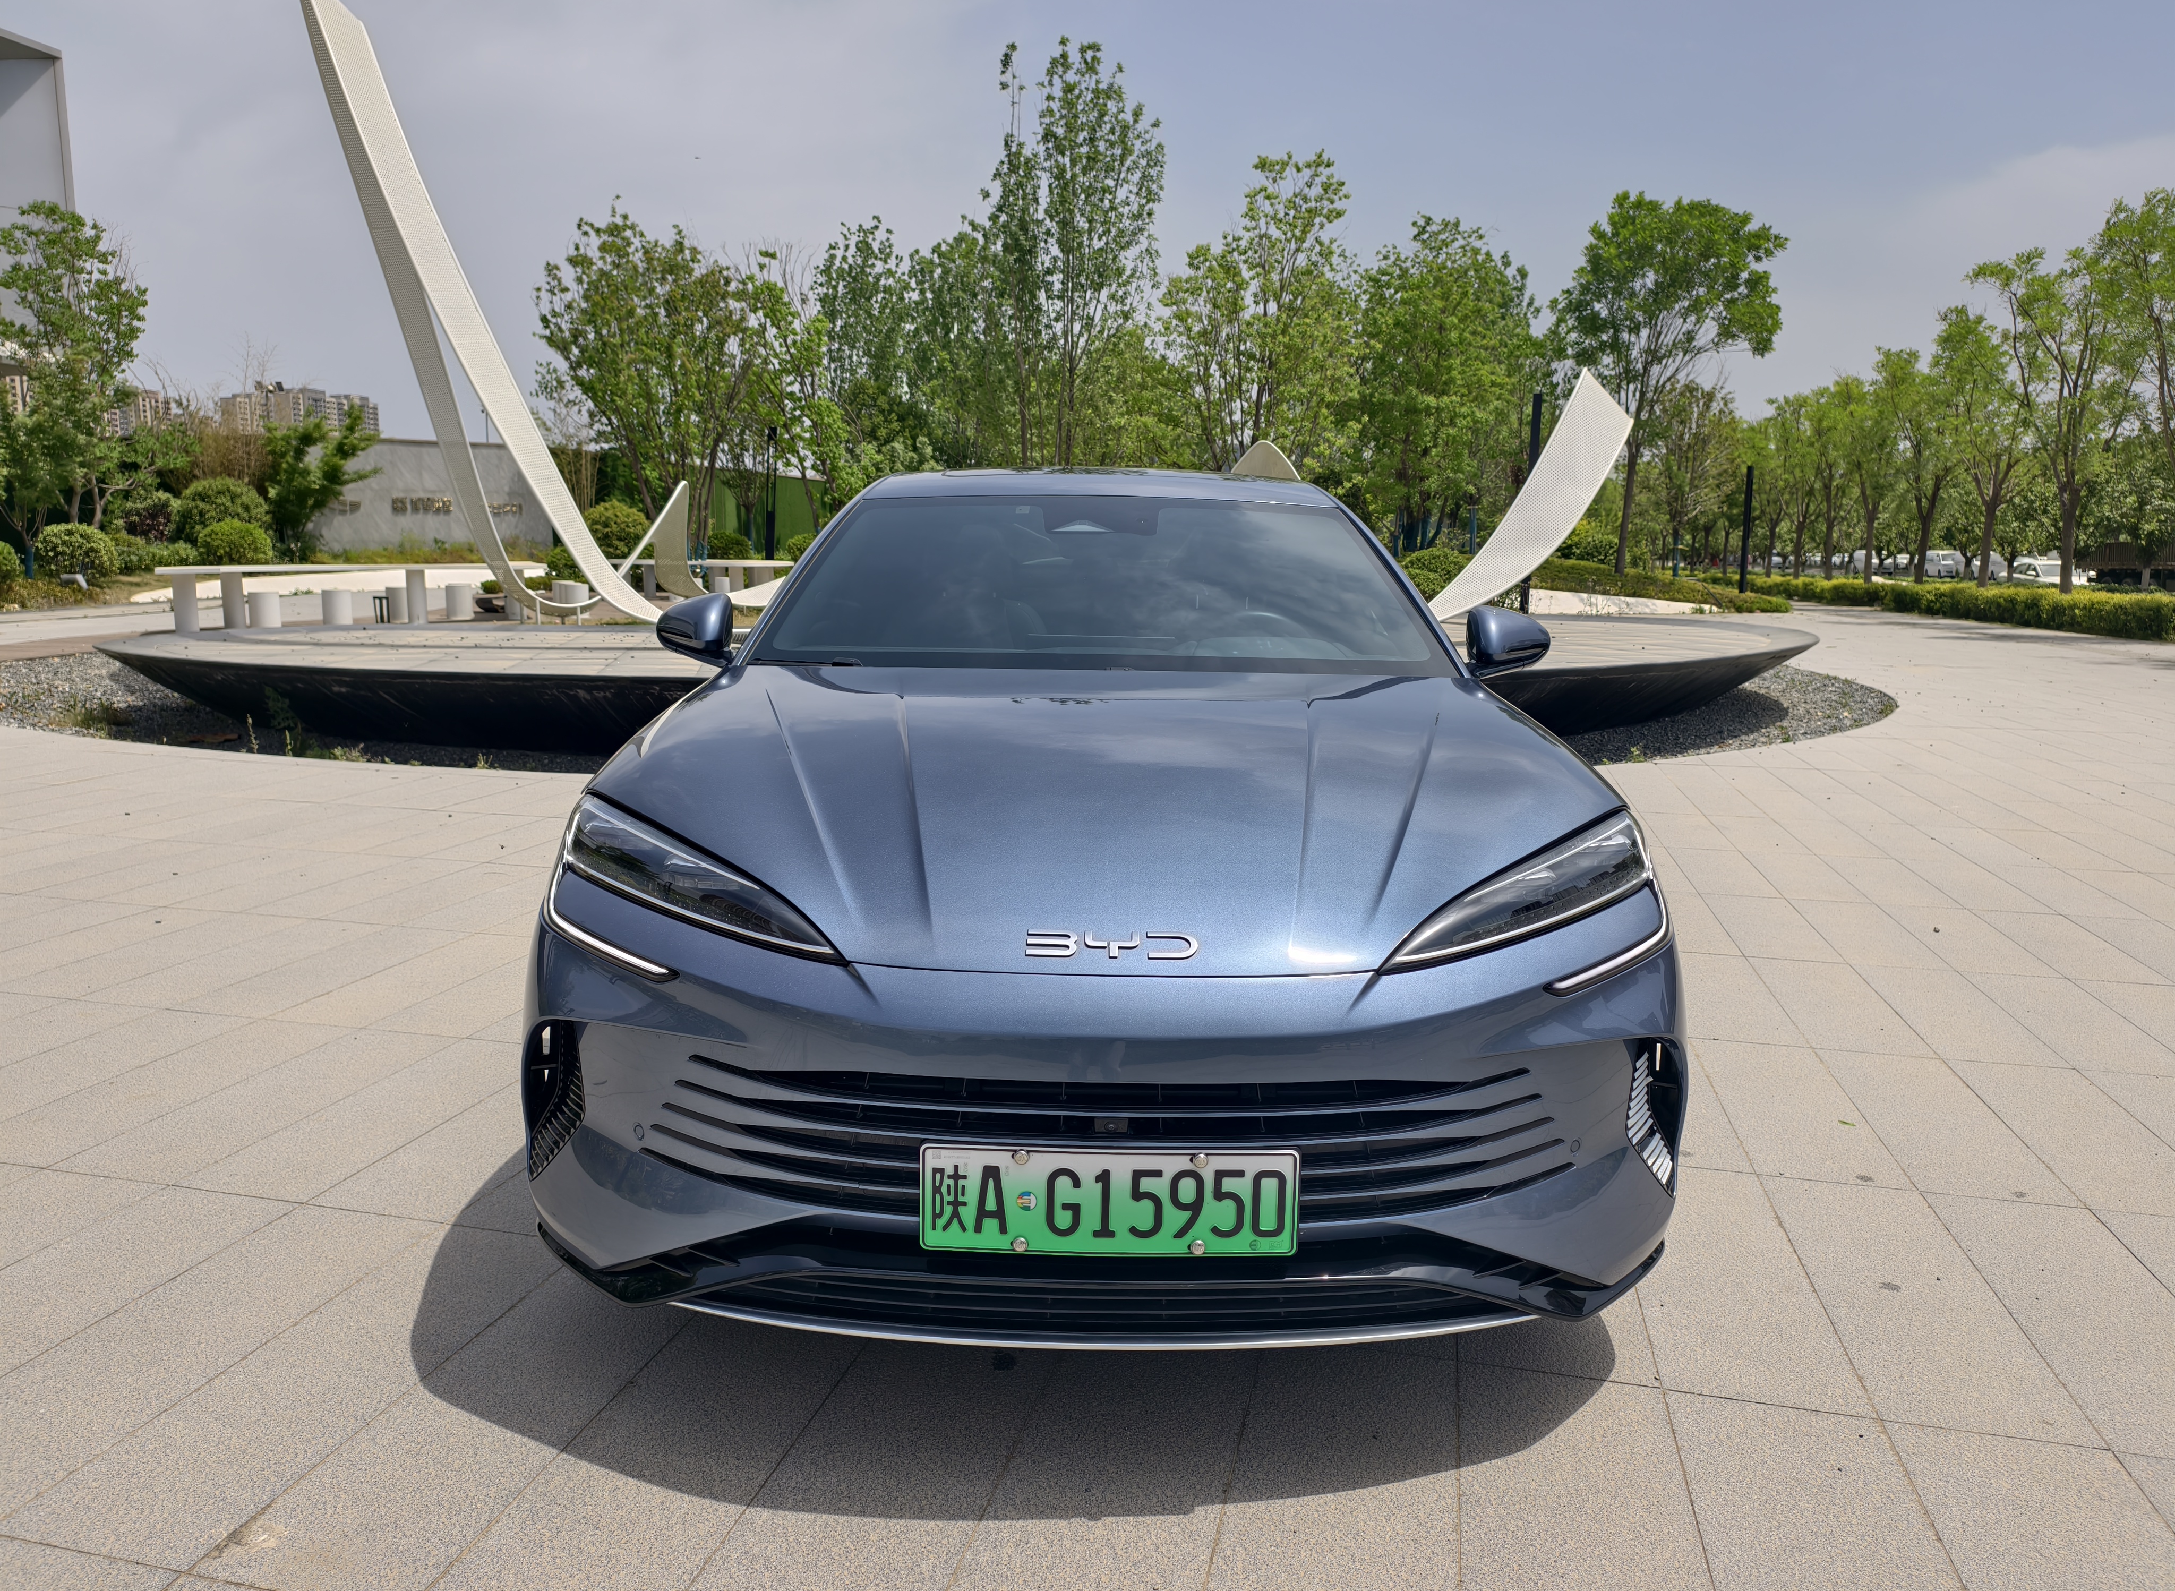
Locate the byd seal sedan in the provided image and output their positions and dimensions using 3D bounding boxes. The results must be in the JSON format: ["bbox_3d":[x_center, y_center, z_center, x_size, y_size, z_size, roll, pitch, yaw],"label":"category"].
[{"bbox_3d":[0.023,-0.190,4.197,1.910,1.495,4.970,1,10,0],"label":"byd seal sedan"}]

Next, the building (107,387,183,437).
[{"bbox_3d":[-490.299,-171.681,756.572,30.000,79.300,20.000,-7,12,-39],"label":"building"}]

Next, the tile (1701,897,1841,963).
[{"bbox_3d":[2.363,0.473,5.034,0.306,0.040,0.891,3,10,13],"label":"tile"}]

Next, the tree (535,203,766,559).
[{"bbox_3d":[-10.415,-9.535,34.410,5.276,8.662,5.200,-2,10,-16],"label":"tree"}]

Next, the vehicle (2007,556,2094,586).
[{"bbox_3d":[37.202,-8.342,56.000,1.830,1.480,4.600,3,10,14],"label":"vehicle"}]

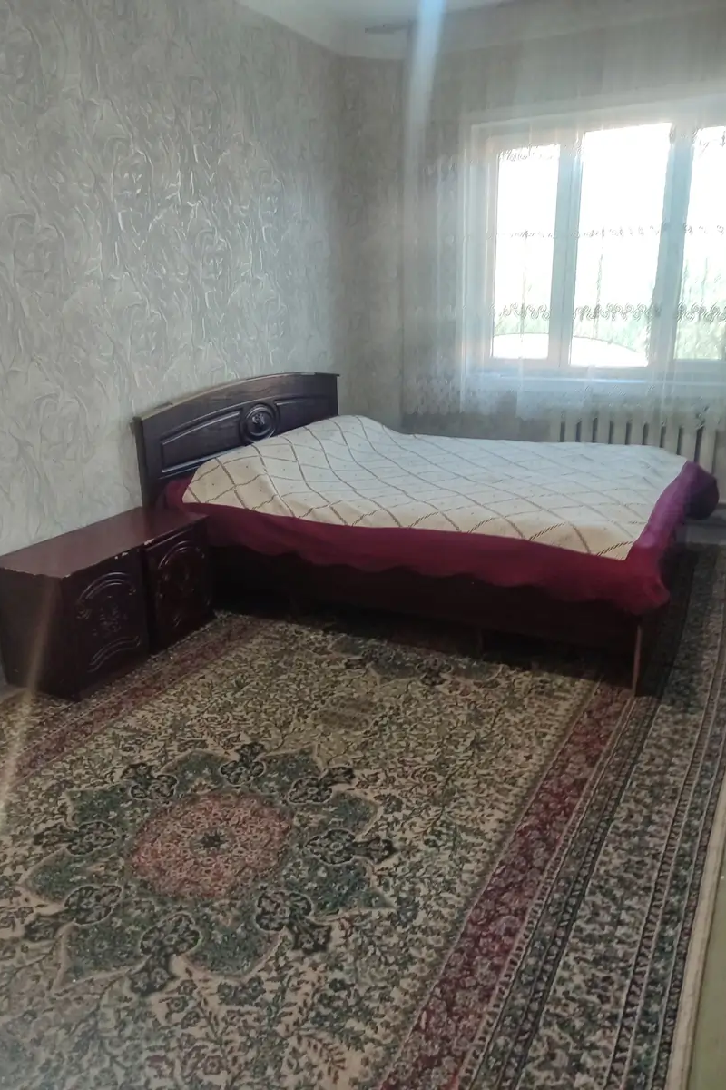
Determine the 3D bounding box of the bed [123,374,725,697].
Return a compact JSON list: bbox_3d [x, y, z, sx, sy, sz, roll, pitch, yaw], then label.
[{"bbox_3d":[0.384,-0.292,3.695,2.104,0.908,1.778,8,20,24],"label":"bed"}]

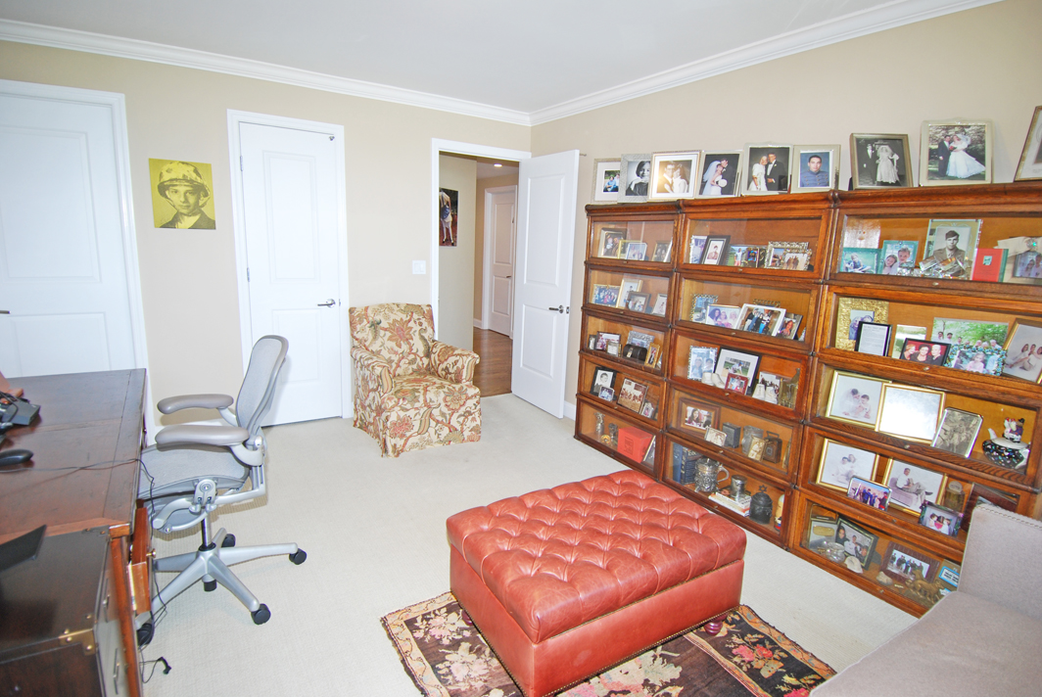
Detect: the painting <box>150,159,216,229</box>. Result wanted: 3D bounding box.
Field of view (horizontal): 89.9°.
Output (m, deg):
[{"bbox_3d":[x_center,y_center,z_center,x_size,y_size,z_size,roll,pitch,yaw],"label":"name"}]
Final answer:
[{"bbox_3d":[-2.095,-0.952,3.242,0.340,0.414,0.025,-5,14,-33],"label":"painting"}]

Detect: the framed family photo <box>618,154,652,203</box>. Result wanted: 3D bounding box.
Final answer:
[{"bbox_3d":[0.732,-1.038,3.210,0.247,0.314,0.030,5,-1,14],"label":"framed family photo"}]

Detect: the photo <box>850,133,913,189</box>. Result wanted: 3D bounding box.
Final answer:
[{"bbox_3d":[1.454,-0.743,2.110,0.224,0.257,0.035,4,-10,8],"label":"photo"}]

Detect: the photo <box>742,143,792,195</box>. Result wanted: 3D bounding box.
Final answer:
[{"bbox_3d":[1.168,-0.842,2.481,0.211,0.253,0.030,6,0,17],"label":"photo"}]

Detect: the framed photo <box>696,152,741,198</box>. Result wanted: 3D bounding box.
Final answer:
[{"bbox_3d":[1.036,-0.898,2.718,0.214,0.261,0.030,7,-2,21],"label":"framed photo"}]

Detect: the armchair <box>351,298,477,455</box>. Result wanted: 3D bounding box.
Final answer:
[{"bbox_3d":[-0.779,0.163,3.718,0.695,0.896,0.806,-5,14,-33],"label":"armchair"}]

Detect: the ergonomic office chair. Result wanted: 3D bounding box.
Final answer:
[{"bbox_3d":[-1.148,0.451,1.925,0.655,1.007,0.665,-5,14,-33],"label":"ergonomic office chair"}]

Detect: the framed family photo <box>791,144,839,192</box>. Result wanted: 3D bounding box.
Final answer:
[{"bbox_3d":[1.298,-0.783,2.304,0.192,0.223,0.030,5,-1,16],"label":"framed family photo"}]

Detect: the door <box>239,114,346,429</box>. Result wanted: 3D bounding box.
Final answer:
[{"bbox_3d":[-1.610,-0.475,3.704,0.605,2.060,0.045,-5,14,-33],"label":"door"}]

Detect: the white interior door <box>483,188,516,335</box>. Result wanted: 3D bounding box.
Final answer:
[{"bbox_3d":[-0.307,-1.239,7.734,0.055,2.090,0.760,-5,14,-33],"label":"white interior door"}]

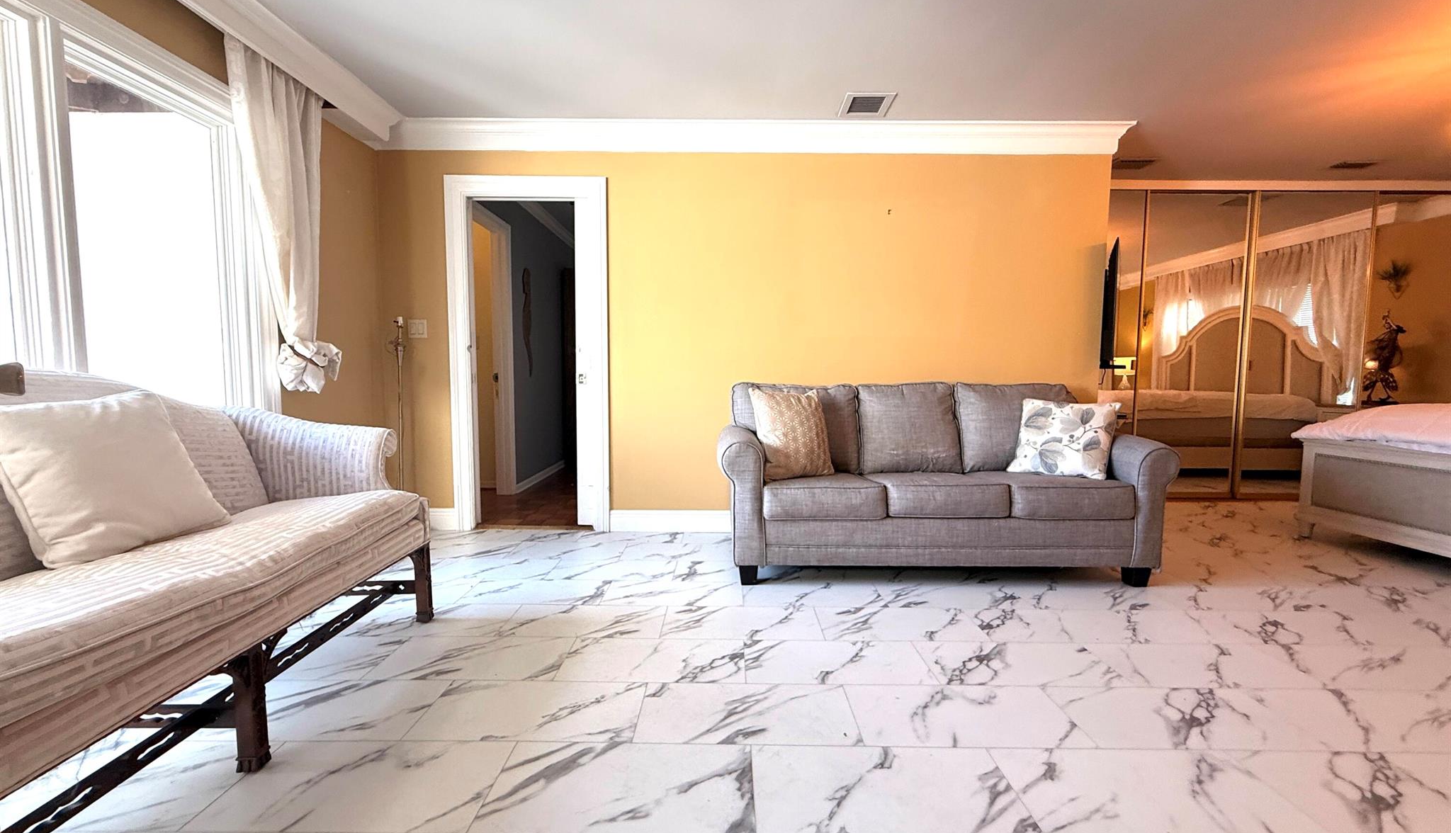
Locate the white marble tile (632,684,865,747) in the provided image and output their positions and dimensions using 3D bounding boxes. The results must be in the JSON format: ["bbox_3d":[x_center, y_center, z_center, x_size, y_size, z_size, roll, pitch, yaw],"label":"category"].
[{"bbox_3d":[0.062,0.854,1.685,0.610,0.010,0.306,0,4,0],"label":"white marble tile"}]

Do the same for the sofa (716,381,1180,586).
[{"bbox_3d":[1.006,0.294,3.069,2.070,0.925,0.900,0,4,0],"label":"sofa"}]

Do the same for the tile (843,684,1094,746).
[{"bbox_3d":[0.671,0.858,1.680,0.610,0.010,0.306,0,4,0],"label":"tile"}]

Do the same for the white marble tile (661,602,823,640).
[{"bbox_3d":[0.064,0.812,2.301,0.610,0.010,0.306,0,4,0],"label":"white marble tile"}]

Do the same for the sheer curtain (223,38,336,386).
[{"bbox_3d":[-1.990,-0.855,2.674,0.170,1.490,0.580,0,4,0],"label":"sheer curtain"}]

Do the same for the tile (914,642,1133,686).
[{"bbox_3d":[0.975,0.834,1.975,0.607,0.010,0.305,0,4,0],"label":"tile"}]

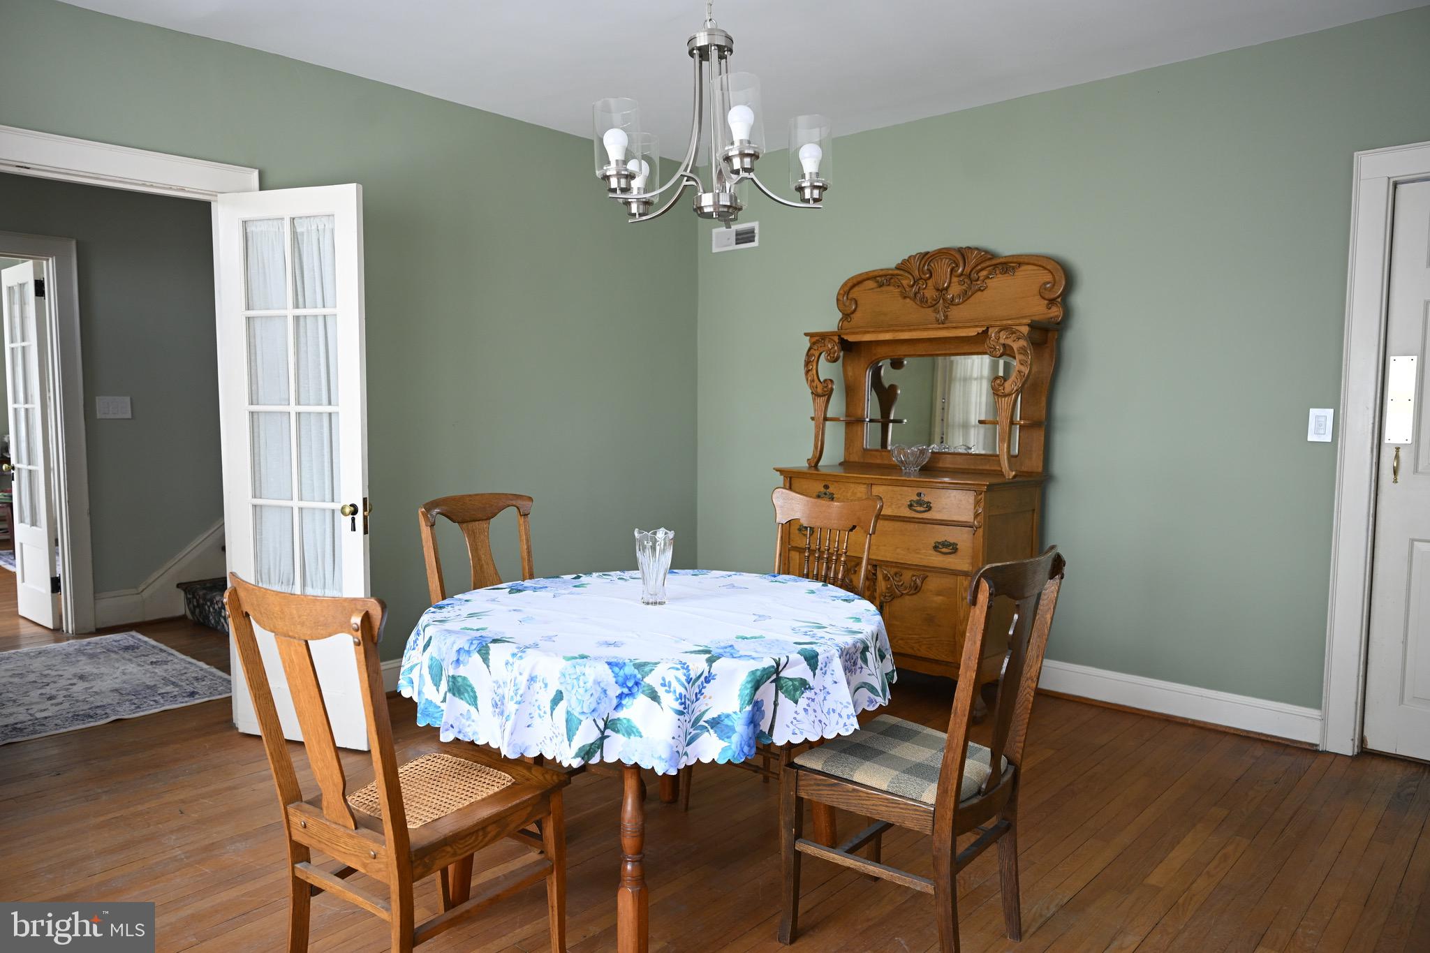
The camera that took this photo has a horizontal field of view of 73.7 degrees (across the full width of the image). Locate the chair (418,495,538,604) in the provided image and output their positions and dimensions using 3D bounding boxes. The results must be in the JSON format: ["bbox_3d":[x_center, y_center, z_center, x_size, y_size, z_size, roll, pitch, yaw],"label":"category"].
[{"bbox_3d":[-0.582,0.567,2.938,0.530,0.960,0.440,5,6,43],"label":"chair"}]

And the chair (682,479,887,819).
[{"bbox_3d":[0.228,0.556,2.952,0.450,0.985,0.520,4,6,40],"label":"chair"}]

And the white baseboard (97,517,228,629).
[{"bbox_3d":[-3.209,0.550,5.543,0.030,0.550,0.720,4,6,42],"label":"white baseboard"}]

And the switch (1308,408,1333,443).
[{"bbox_3d":[2.184,-0.184,3.435,0.074,0.119,0.012,4,6,42],"label":"switch"}]

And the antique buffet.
[{"bbox_3d":[0.869,-0.042,4.255,0.480,1.966,1.190,-4,7,-44],"label":"antique buffet"}]

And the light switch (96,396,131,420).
[{"bbox_3d":[-3.351,-0.383,5.316,0.012,0.119,0.166,4,6,42],"label":"light switch"}]

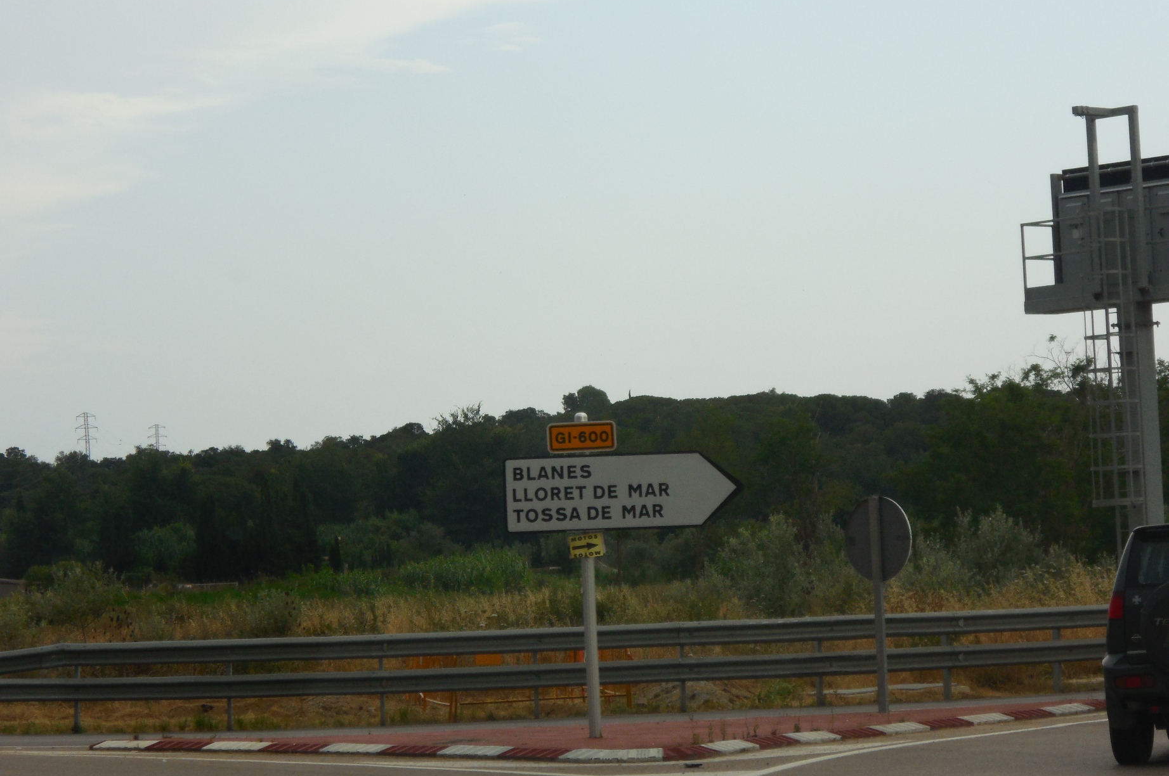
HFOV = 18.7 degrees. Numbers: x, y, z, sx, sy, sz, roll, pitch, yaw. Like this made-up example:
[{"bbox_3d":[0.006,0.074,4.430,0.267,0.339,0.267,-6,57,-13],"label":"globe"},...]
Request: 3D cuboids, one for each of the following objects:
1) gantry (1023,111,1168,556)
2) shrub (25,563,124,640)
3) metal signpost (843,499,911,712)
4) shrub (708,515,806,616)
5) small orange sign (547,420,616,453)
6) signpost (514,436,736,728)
[{"bbox_3d":[8.579,-0.014,52.377,3.900,8.690,1.600,-6,-5,42],"label":"gantry"},{"bbox_3d":[-8.336,3.697,58.000,1.600,1.750,1.500,-2,-4,0],"label":"shrub"},{"bbox_3d":[3.161,2.324,38.000,0.900,2.360,0.120,-6,-5,43],"label":"metal signpost"},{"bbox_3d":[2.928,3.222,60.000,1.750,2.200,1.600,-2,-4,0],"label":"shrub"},{"bbox_3d":[-0.018,0.476,34.200,0.640,0.290,0.060,-2,-4,-1],"label":"small orange sign"},{"bbox_3d":[0.421,1.881,34.050,2.250,2.920,0.170,-2,-4,-1],"label":"signpost"}]

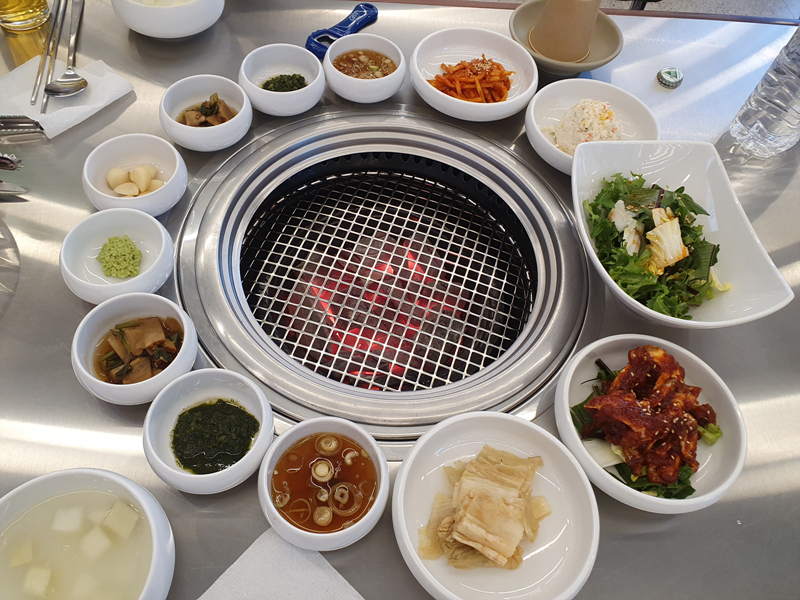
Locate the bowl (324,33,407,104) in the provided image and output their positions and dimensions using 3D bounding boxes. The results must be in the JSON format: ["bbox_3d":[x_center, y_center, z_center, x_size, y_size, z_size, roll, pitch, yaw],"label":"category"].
[{"bbox_3d":[-0.039,-0.250,0.657,0.088,0.038,0.088,2,57,-3],"label":"bowl"}]

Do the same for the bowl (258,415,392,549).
[{"bbox_3d":[-0.052,0.126,0.414,0.088,0.038,0.088,2,57,-3],"label":"bowl"}]

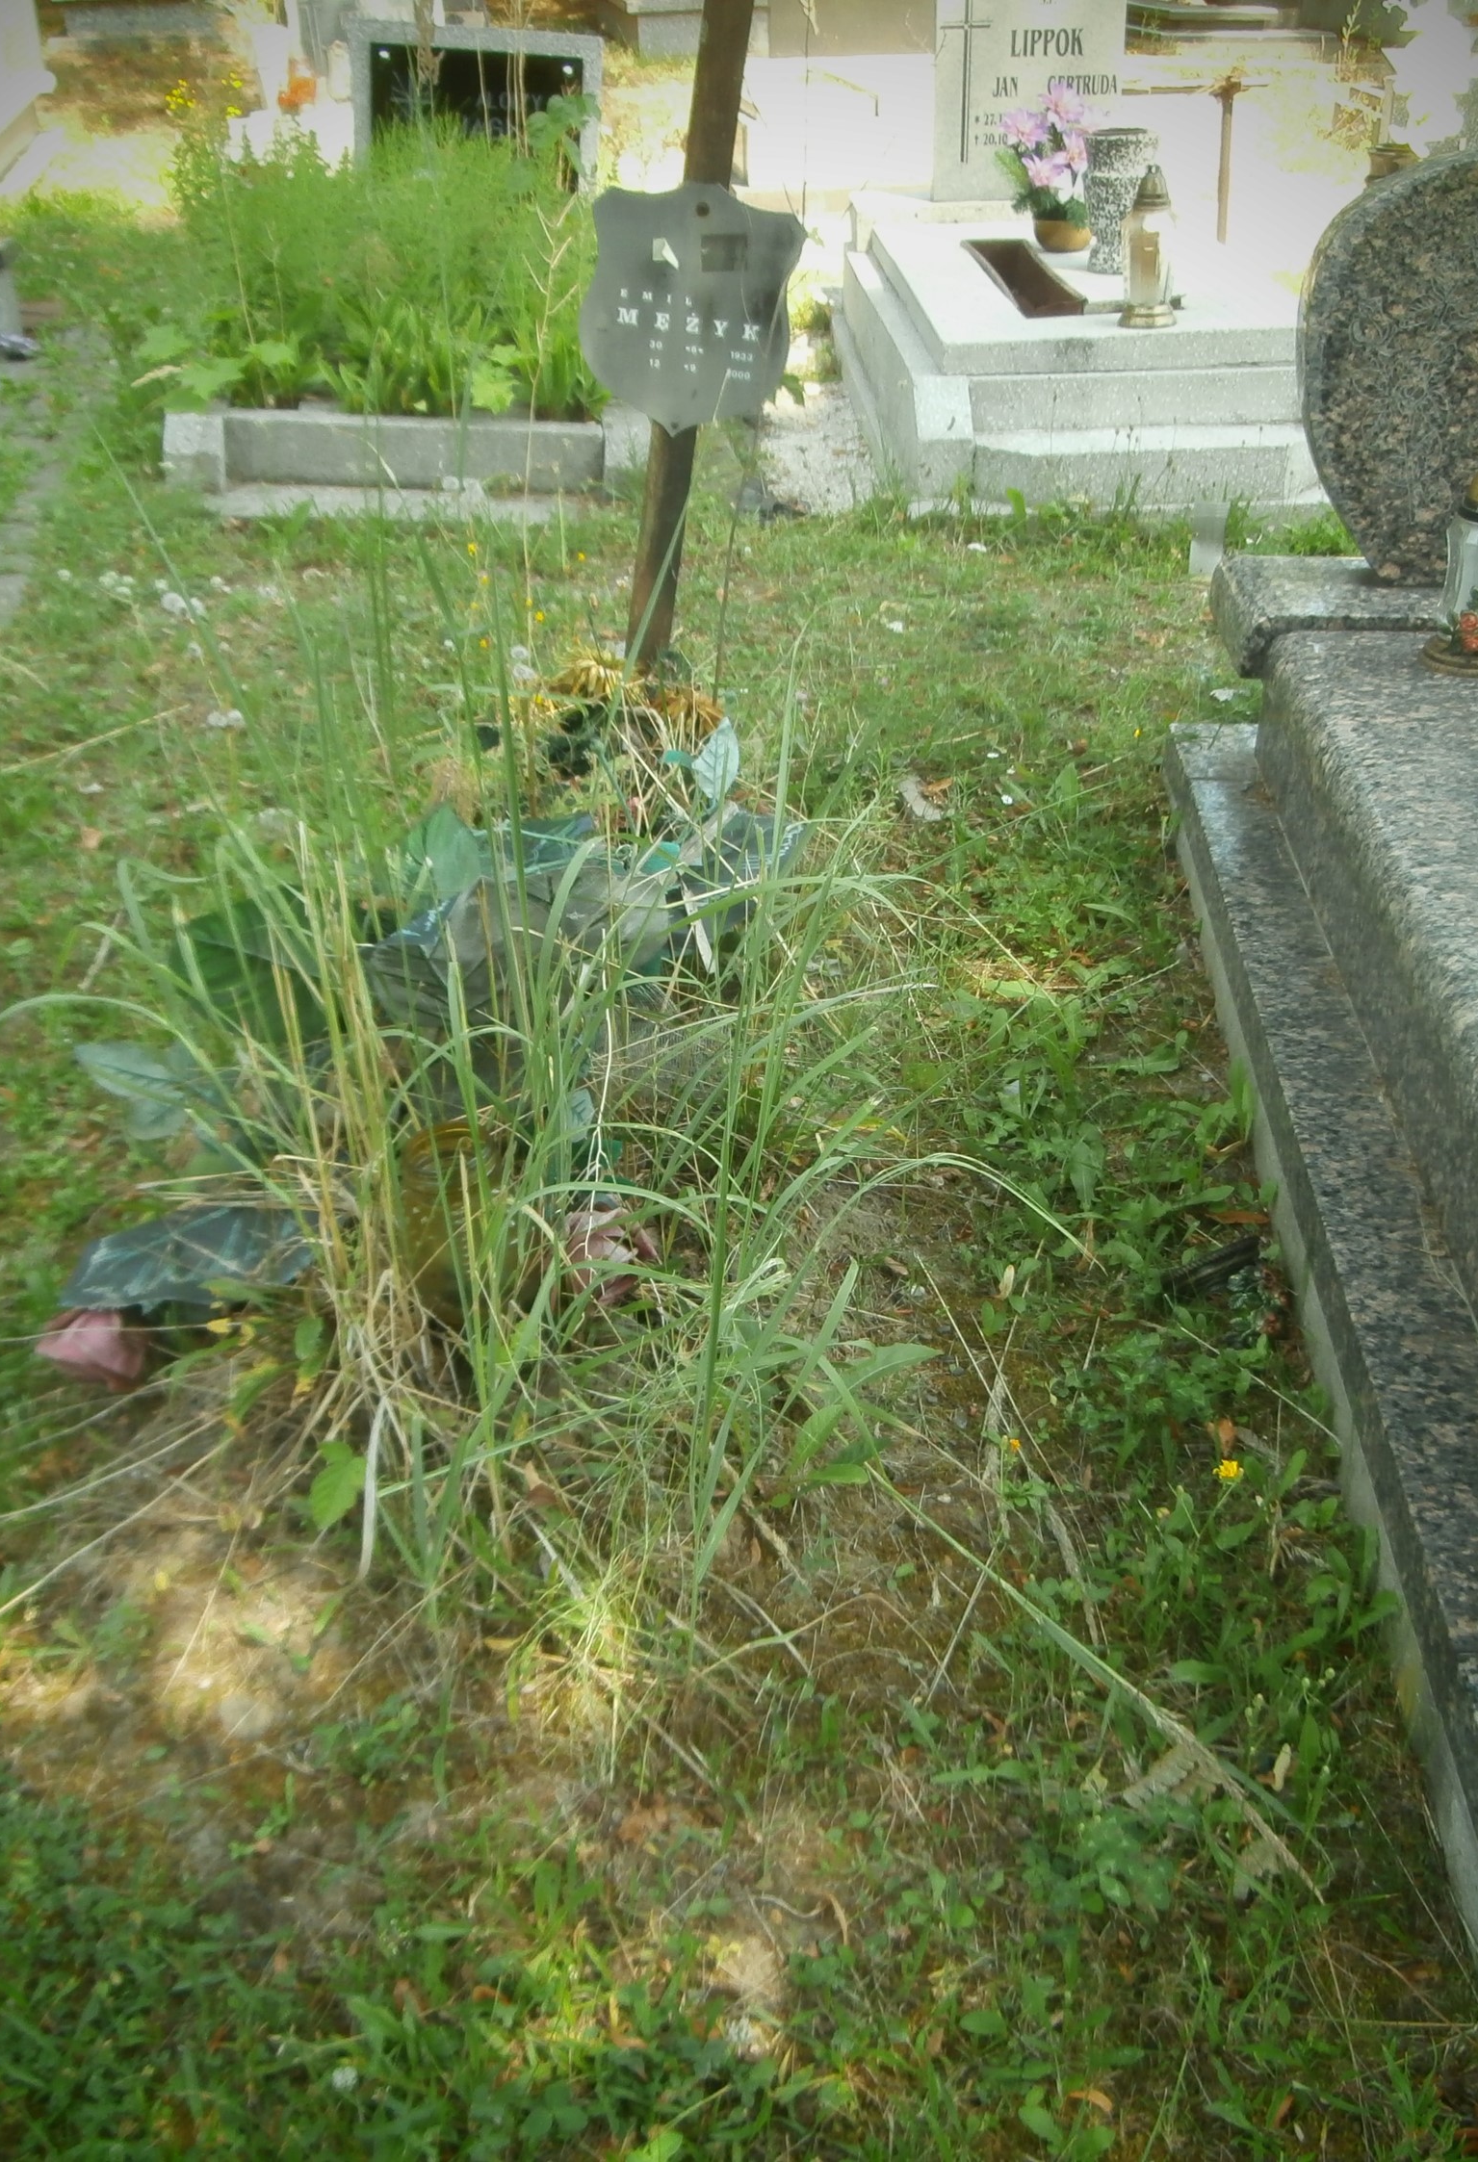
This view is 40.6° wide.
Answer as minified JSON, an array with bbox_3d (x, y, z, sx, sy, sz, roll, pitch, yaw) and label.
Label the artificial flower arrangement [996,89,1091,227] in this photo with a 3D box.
[{"bbox_3d":[0.670,-2.034,4.408,0.200,0.280,0.190,-1,34,0],"label":"artificial flower arrangement"}]

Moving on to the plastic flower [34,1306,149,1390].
[{"bbox_3d":[-0.600,0.248,1.853,0.100,0.072,0.085,-14,36,-19],"label":"plastic flower"}]

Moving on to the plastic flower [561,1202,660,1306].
[{"bbox_3d":[-0.123,0.168,1.926,0.095,0.095,0.085,-3,34,-4],"label":"plastic flower"}]

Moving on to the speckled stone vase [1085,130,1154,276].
[{"bbox_3d":[0.891,-2.064,4.697,0.161,0.290,0.161,-3,33,-3],"label":"speckled stone vase"}]

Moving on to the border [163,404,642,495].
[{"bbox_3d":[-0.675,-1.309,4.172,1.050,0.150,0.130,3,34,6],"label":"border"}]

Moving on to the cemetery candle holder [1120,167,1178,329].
[{"bbox_3d":[0.800,-1.604,3.845,0.112,0.270,0.112,-1,34,0],"label":"cemetery candle holder"}]

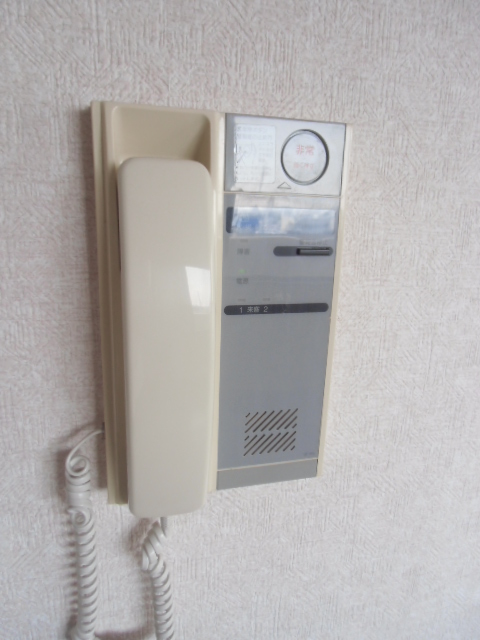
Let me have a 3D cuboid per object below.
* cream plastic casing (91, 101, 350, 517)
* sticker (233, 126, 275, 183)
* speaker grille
[{"bbox_3d":[-0.008,0.002,0.250,0.136,0.218,0.043,-2,15,-15],"label":"cream plastic casing"},{"bbox_3d":[0.008,-0.086,0.232,0.022,0.028,0.001,-2,15,-15],"label":"sticker"},{"bbox_3d":[0.020,0.070,0.277,0.034,0.029,0.003,-2,15,-15],"label":"speaker grille"}]

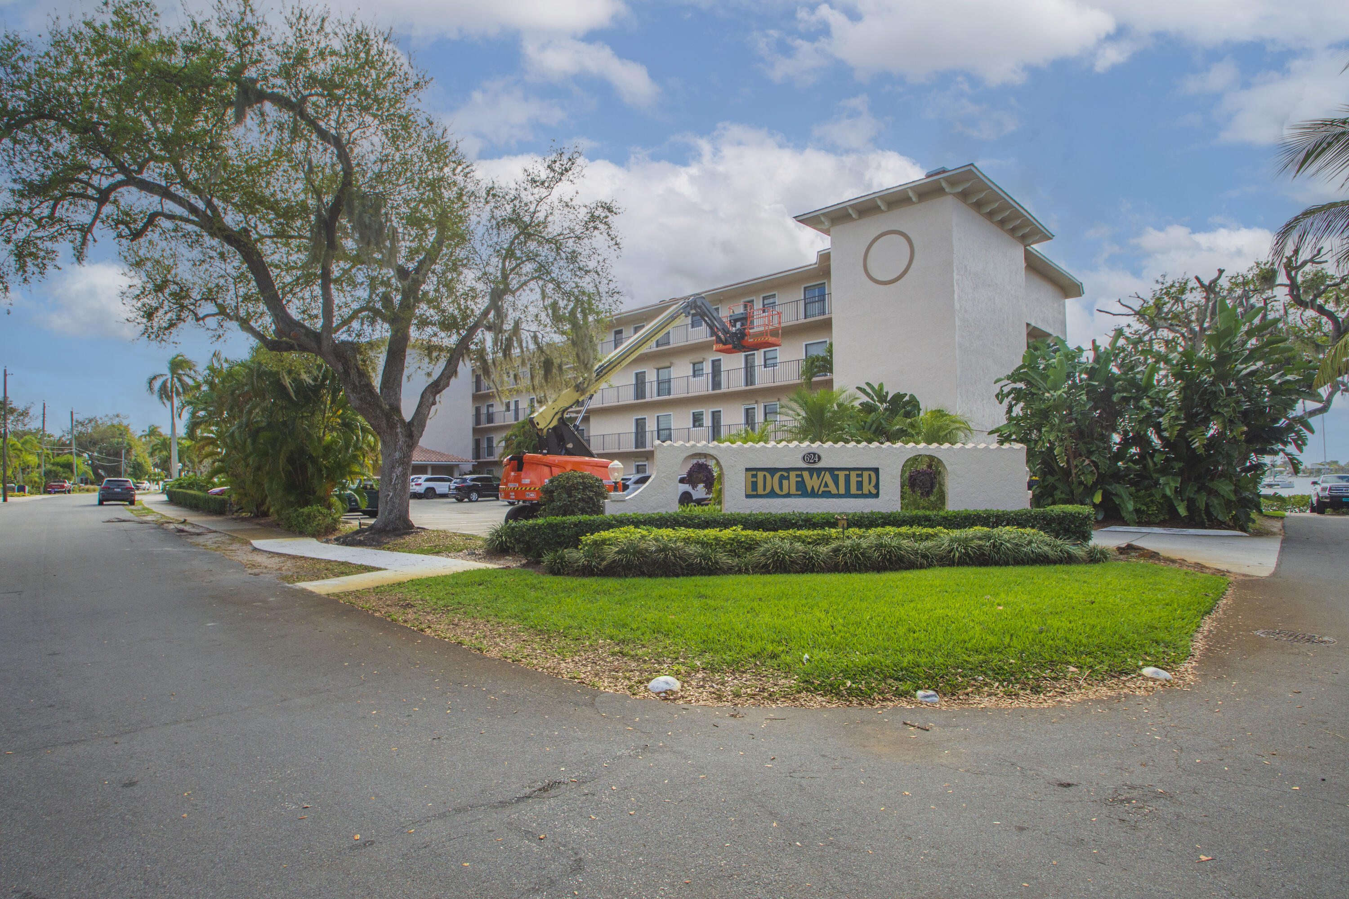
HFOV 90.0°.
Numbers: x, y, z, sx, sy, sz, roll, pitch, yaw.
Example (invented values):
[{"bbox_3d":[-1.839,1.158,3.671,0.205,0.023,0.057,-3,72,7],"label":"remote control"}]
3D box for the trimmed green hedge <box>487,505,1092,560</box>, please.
[{"bbox_3d":[2.850,1.811,15.200,13.600,0.860,1.500,0,-2,-5],"label":"trimmed green hedge"}]

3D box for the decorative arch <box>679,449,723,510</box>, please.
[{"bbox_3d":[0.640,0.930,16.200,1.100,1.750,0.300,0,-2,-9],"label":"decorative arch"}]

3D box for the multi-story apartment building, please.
[{"bbox_3d":[2.043,-3.474,47.434,43.000,13.500,17.500,-3,-3,44],"label":"multi-story apartment building"}]

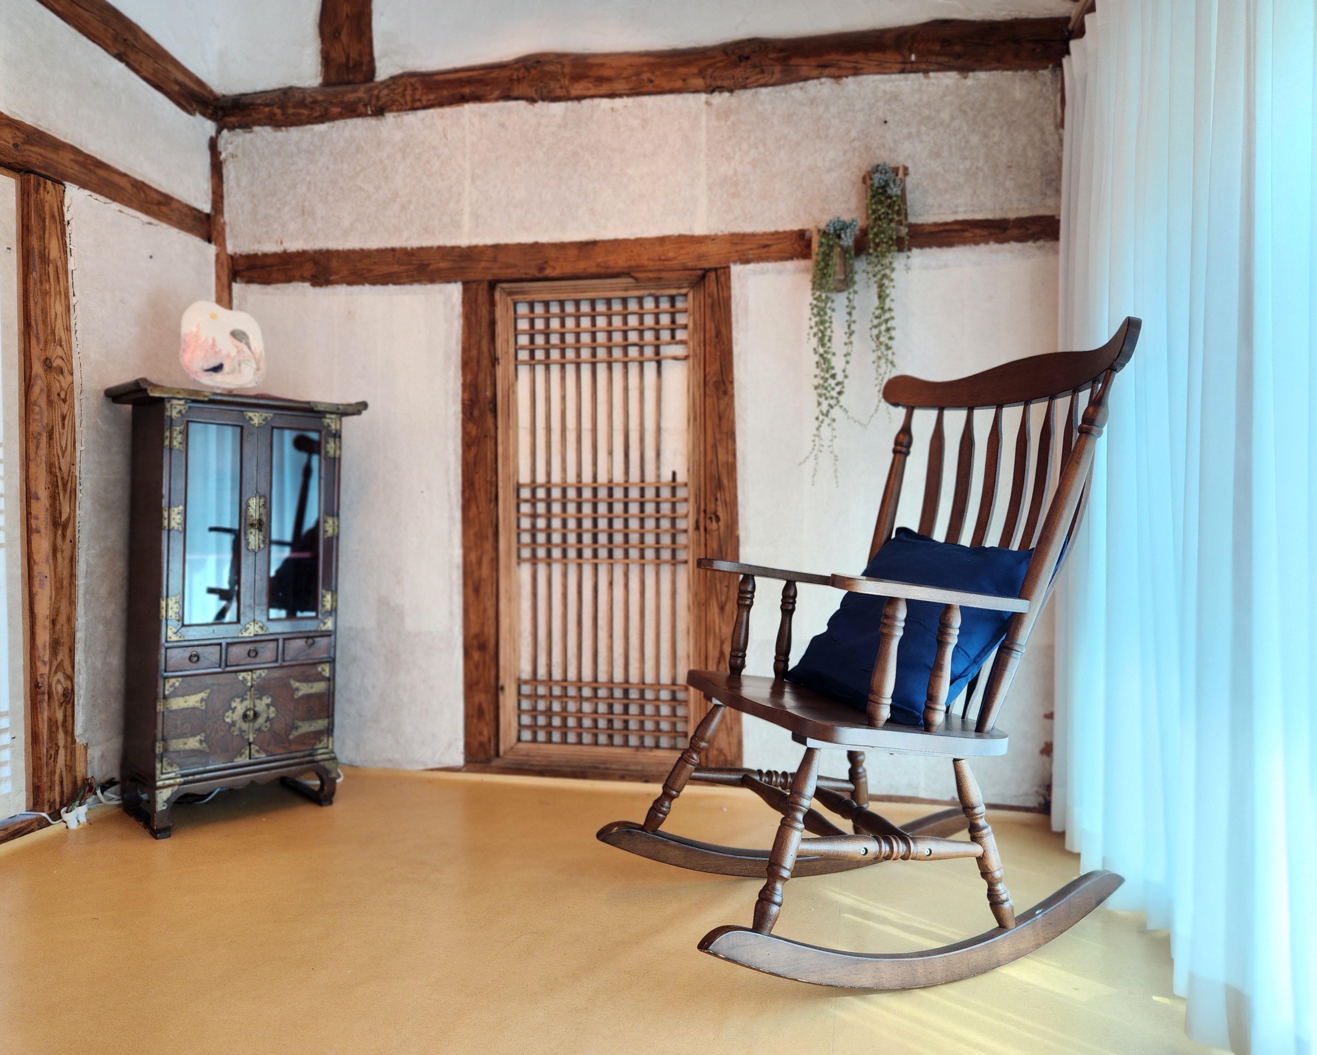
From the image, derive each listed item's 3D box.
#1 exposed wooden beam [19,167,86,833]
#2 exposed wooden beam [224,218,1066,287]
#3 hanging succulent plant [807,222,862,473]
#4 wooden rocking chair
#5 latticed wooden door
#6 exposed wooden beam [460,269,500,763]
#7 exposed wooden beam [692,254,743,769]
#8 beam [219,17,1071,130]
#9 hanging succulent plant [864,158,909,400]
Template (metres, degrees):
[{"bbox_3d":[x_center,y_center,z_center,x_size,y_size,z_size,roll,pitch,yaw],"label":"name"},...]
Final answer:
[{"bbox_3d":[-1.510,-0.072,2.242,0.120,1.516,0.143,0,1,12],"label":"exposed wooden beam"},{"bbox_3d":[-0.130,-0.770,2.659,2.371,0.104,0.110,0,1,11],"label":"exposed wooden beam"},{"bbox_3d":[0.460,-0.466,2.453,0.144,0.704,0.120,0,1,11],"label":"hanging succulent plant"},{"bbox_3d":[0.370,0.197,1.825,0.886,1.132,0.678,0,1,-21],"label":"wooden rocking chair"},{"bbox_3d":[-0.172,-0.008,2.668,0.584,1.376,0.060,0,1,11],"label":"latticed wooden door"},{"bbox_3d":[-0.508,-0.005,2.756,0.111,1.403,0.110,0,1,11],"label":"exposed wooden beam"},{"bbox_3d":[0.178,-0.017,2.627,0.121,1.391,0.110,0,1,11],"label":"exposed wooden beam"},{"bbox_3d":[-0.124,-1.247,2.648,2.391,0.139,0.150,0,1,11],"label":"beam"},{"bbox_3d":[0.593,-0.634,2.425,0.117,0.622,0.120,0,1,11],"label":"hanging succulent plant"}]

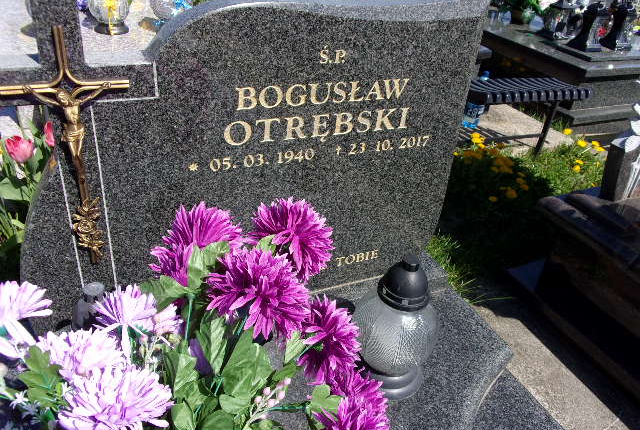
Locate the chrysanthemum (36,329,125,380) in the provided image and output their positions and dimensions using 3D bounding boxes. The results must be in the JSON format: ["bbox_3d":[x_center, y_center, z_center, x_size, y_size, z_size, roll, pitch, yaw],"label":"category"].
[{"bbox_3d":[-0.321,0.190,0.700,0.115,0.085,0.085,-13,63,-27],"label":"chrysanthemum"}]

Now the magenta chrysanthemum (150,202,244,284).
[{"bbox_3d":[-0.180,0.043,0.760,0.115,0.095,0.095,4,31,-2],"label":"magenta chrysanthemum"}]

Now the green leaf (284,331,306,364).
[{"bbox_3d":[-0.034,0.184,0.720,0.030,0.018,0.048,-9,67,-7],"label":"green leaf"}]

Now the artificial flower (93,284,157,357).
[{"bbox_3d":[-0.282,0.154,0.750,0.085,0.080,0.070,-9,34,-22],"label":"artificial flower"}]

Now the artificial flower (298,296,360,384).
[{"bbox_3d":[0.016,0.182,0.770,0.075,0.100,0.100,0,31,-7],"label":"artificial flower"}]

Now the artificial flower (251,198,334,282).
[{"bbox_3d":[-0.043,0.038,0.805,0.122,0.085,0.115,-6,76,-18],"label":"artificial flower"}]

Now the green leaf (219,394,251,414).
[{"bbox_3d":[-0.124,0.273,0.750,0.045,0.016,0.035,1,50,-8],"label":"green leaf"}]

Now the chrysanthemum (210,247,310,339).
[{"bbox_3d":[-0.083,0.107,0.695,0.130,0.085,0.112,-3,72,-13],"label":"chrysanthemum"}]

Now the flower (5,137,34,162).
[{"bbox_3d":[-0.708,-0.154,1.220,0.062,0.060,0.060,-9,34,-22],"label":"flower"}]

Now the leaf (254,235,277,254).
[{"bbox_3d":[-0.081,0.042,0.765,0.035,0.018,0.035,0,75,-6],"label":"leaf"}]

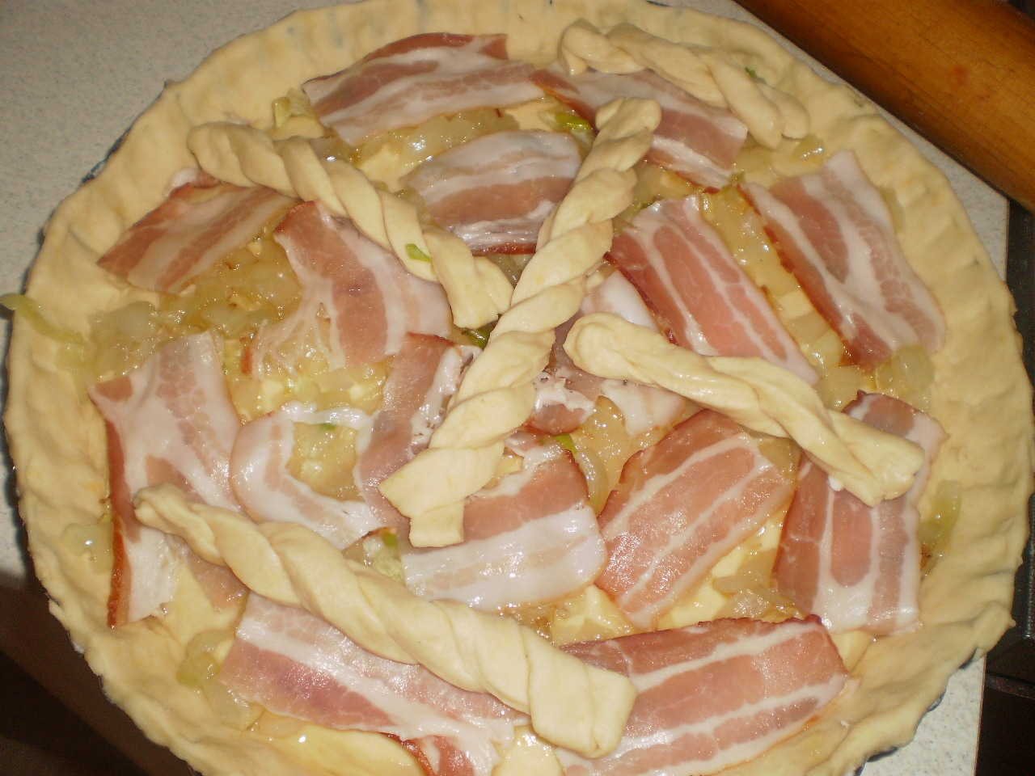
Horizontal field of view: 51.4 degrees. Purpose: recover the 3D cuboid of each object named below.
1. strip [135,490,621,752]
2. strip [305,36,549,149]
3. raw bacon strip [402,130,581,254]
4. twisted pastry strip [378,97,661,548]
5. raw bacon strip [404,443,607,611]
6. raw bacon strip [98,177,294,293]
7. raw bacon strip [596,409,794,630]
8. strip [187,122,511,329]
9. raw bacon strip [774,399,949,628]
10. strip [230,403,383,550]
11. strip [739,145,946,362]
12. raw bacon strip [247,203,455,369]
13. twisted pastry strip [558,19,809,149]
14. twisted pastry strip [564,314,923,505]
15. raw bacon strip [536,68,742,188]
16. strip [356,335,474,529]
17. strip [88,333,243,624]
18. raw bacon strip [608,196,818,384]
[{"bbox_3d":[-0.038,0.055,0.274,0.137,0.016,0.022,23,65,9],"label":"strip"},{"bbox_3d":[-0.032,-0.103,0.365,0.078,0.008,0.039,-17,65,-11],"label":"strip"},{"bbox_3d":[-0.008,-0.063,0.346,0.058,0.008,0.048,-1,63,-3],"label":"raw bacon strip"},{"bbox_3d":[0.006,-0.027,0.318,0.026,0.016,0.164,23,64,9],"label":"twisted pastry strip"},{"bbox_3d":[-0.006,0.037,0.295,0.056,0.008,0.045,-14,65,-9],"label":"raw bacon strip"},{"bbox_3d":[-0.101,-0.050,0.341,0.035,0.007,0.053,30,67,13],"label":"raw bacon strip"},{"bbox_3d":[0.046,0.034,0.307,0.067,0.007,0.035,-41,71,-19],"label":"raw bacon strip"},{"bbox_3d":[-0.052,-0.057,0.340,0.119,0.014,0.025,33,67,14],"label":"strip"},{"bbox_3d":[0.099,0.034,0.308,0.041,0.007,0.074,15,64,6],"label":"raw bacon strip"},{"bbox_3d":[-0.059,0.025,0.299,0.040,0.008,0.045,-7,64,-6],"label":"strip"},{"bbox_3d":[0.107,-0.041,0.343,0.042,0.007,0.079,-18,65,-10],"label":"strip"},{"bbox_3d":[-0.048,-0.030,0.327,0.057,0.008,0.061,4,63,-1],"label":"raw bacon strip"},{"bbox_3d":[0.058,-0.108,0.371,0.087,0.014,0.028,22,65,9],"label":"twisted pastry strip"},{"bbox_3d":[0.065,0.002,0.306,0.102,0.016,0.027,26,65,10],"label":"twisted pastry strip"},{"bbox_3d":[0.043,-0.092,0.362,0.079,0.008,0.031,34,67,14],"label":"raw bacon strip"},{"bbox_3d":[-0.030,0.010,0.317,0.025,0.007,0.060,11,64,4],"label":"strip"},{"bbox_3d":[-0.098,0.024,0.305,0.042,0.007,0.086,-13,65,-8],"label":"strip"},{"bbox_3d":[0.059,-0.027,0.337,0.038,0.007,0.078,-24,67,-13],"label":"raw bacon strip"}]

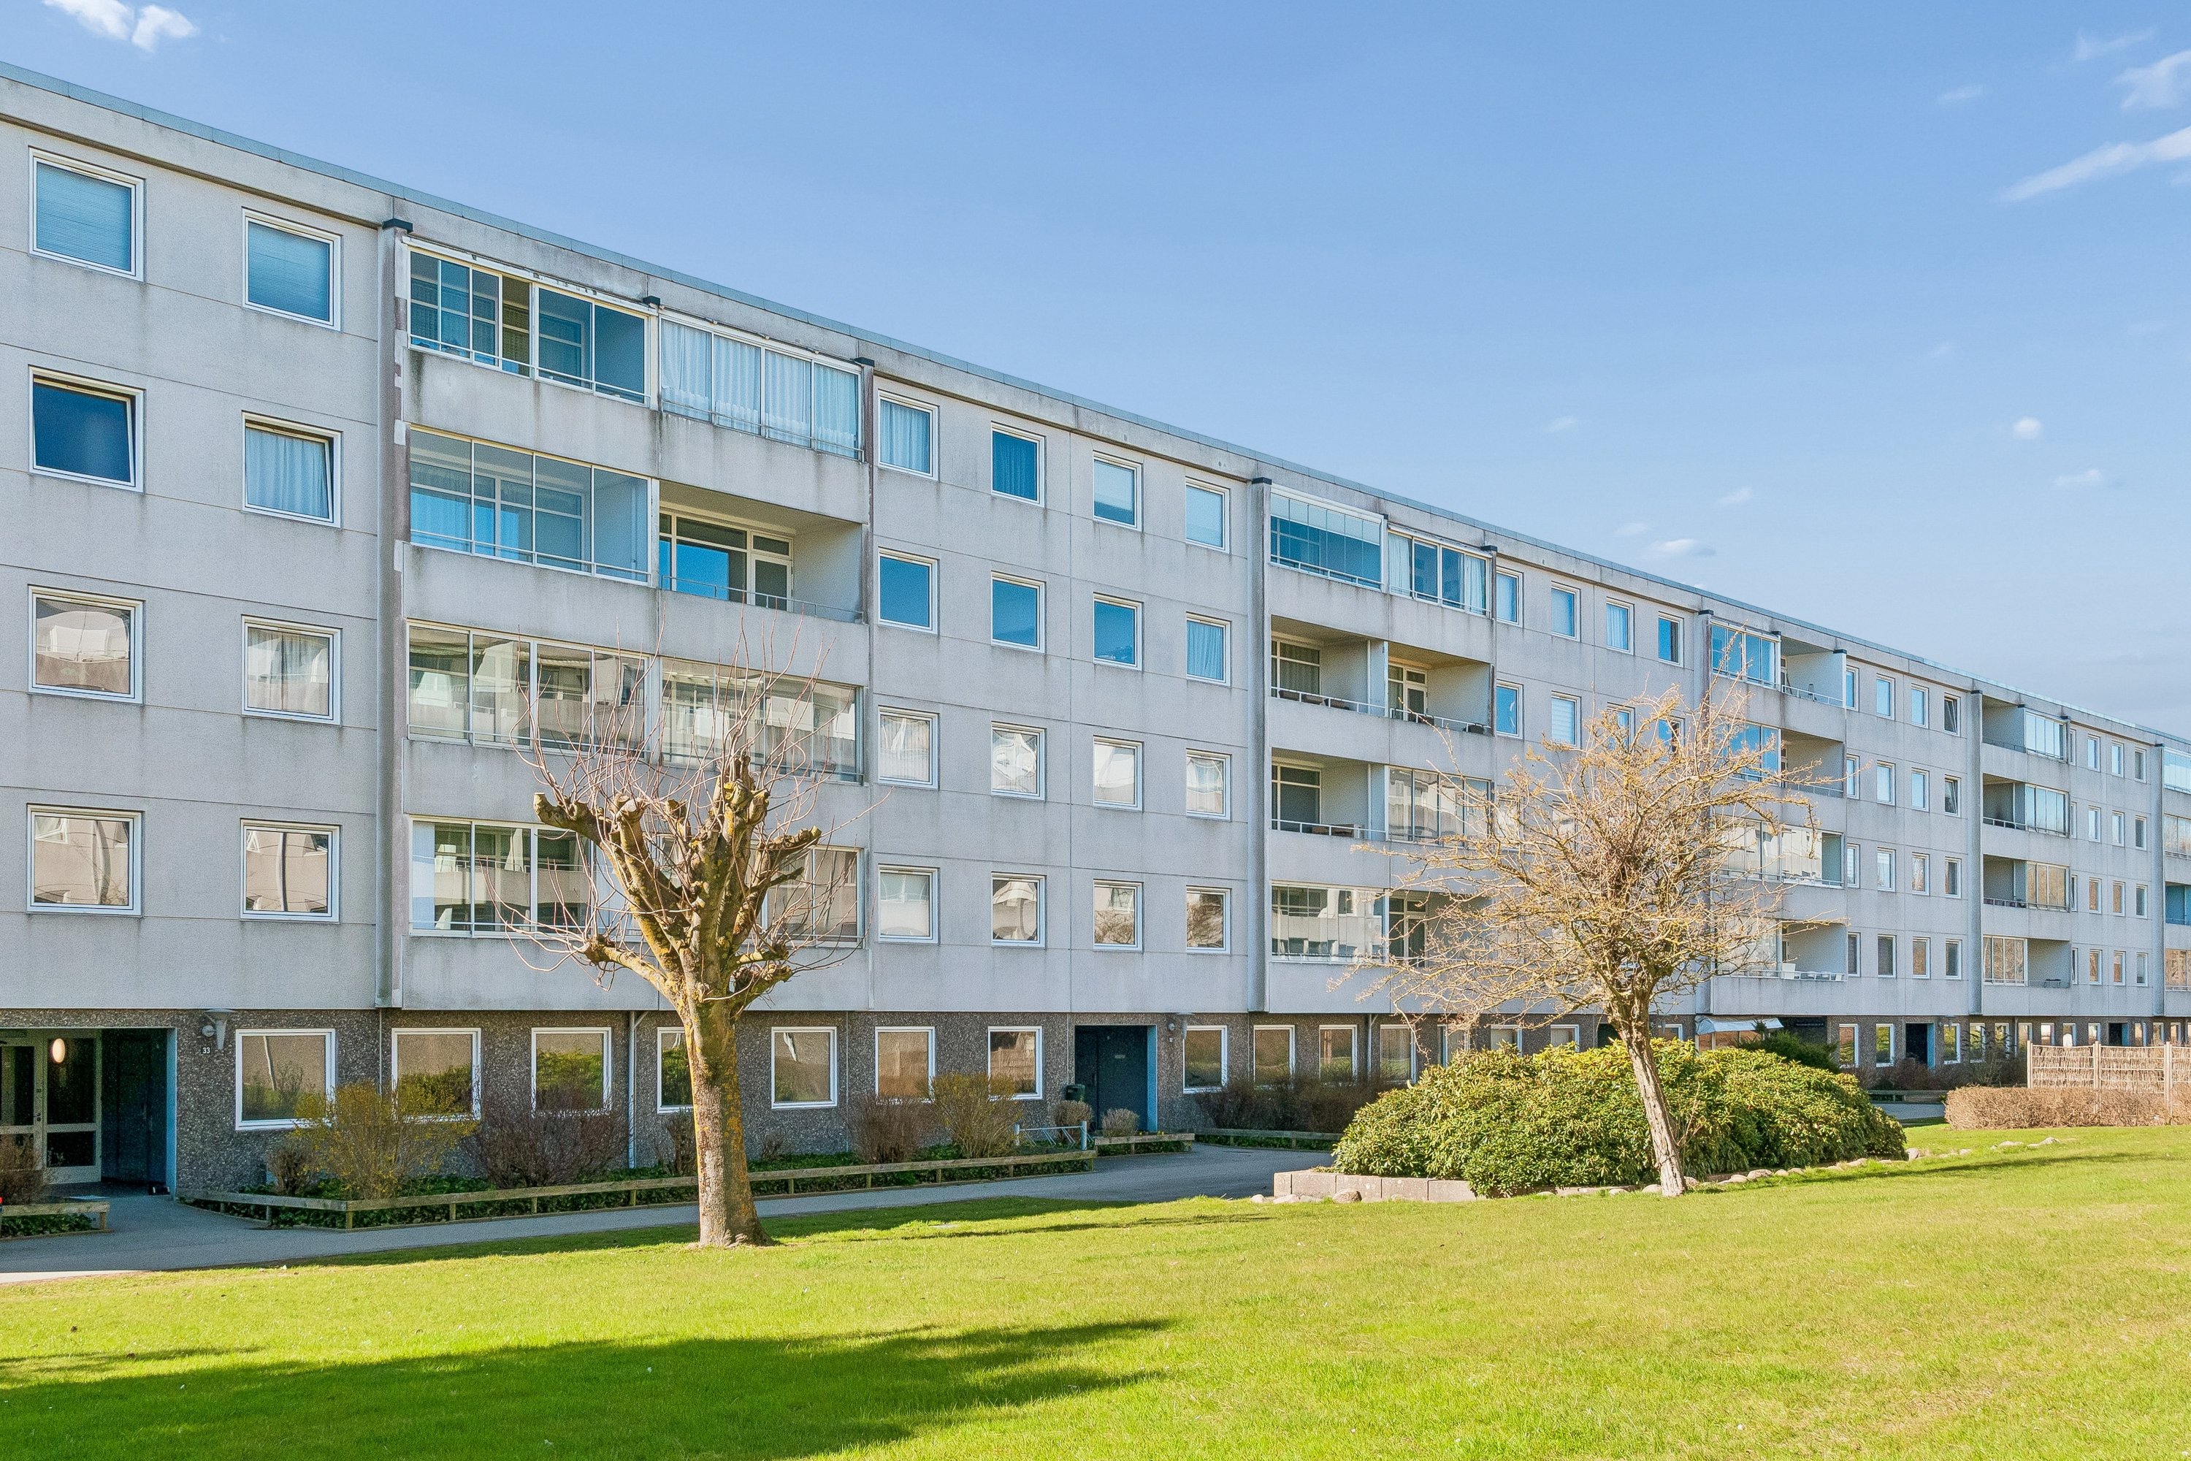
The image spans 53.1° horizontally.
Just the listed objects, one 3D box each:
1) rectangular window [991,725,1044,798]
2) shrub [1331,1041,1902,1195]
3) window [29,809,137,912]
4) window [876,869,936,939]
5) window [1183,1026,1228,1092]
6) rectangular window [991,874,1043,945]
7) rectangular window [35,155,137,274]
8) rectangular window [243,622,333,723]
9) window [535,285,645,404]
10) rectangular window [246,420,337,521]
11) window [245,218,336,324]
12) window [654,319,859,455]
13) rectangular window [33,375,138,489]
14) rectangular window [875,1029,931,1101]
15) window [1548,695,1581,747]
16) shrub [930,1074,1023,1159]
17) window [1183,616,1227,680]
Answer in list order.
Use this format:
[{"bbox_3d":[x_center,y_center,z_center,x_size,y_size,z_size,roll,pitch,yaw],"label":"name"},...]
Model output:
[{"bbox_3d":[-1.452,0.584,41.481,0.150,1.400,1.450,-4,-5,42],"label":"rectangular window"},{"bbox_3d":[8.100,5.804,33.600,10.200,1.950,3.500,3,-5,-37],"label":"shrub"},{"bbox_3d":[-13.165,1.719,28.537,0.120,1.334,1.407,-3,-5,42],"label":"window"},{"bbox_3d":[-3.378,3.145,39.336,0.120,1.303,1.463,-3,-5,42],"label":"window"},{"bbox_3d":[2.335,6.929,46.050,0.150,1.400,1.450,-4,-5,42],"label":"window"},{"bbox_3d":[-1.485,3.353,41.033,0.150,1.277,1.428,-4,-6,42],"label":"rectangular window"},{"bbox_3d":[-13.147,-6.680,28.557,0.120,1.302,1.398,-3,-5,42],"label":"rectangular window"},{"bbox_3d":[-11.213,-0.828,30.539,0.150,1.362,1.472,-4,-6,42],"label":"rectangular window"},{"bbox_3d":[-7.814,-5.930,33.995,0.120,1.389,2.034,-3,-5,42],"label":"window"},{"bbox_3d":[-11.256,-3.584,30.644,0.150,1.258,1.395,-3,-5,42],"label":"rectangular window"},{"bbox_3d":[-11.247,-6.385,30.653,0.120,1.282,1.395,-3,-5,42],"label":"window"},{"bbox_3d":[-5.677,-5.710,37.231,0.150,1.591,4.403,-4,-6,42],"label":"window"},{"bbox_3d":[-13.154,-3.877,28.549,0.150,1.258,1.397,-3,-5,42],"label":"rectangular window"},{"bbox_3d":[-3.405,5.950,38.991,0.150,1.325,1.454,-4,-6,42],"label":"rectangular window"},{"bbox_3d":[12.165,-0.244,56.669,0.150,1.420,1.480,-4,-5,42],"label":"window"},{"bbox_3d":[-1.998,6.486,36.800,1.400,1.420,1.500,0,-4,0],"label":"shrub"},{"bbox_3d":[2.364,-1.698,45.737,0.150,1.400,1.450,-4,-5,42],"label":"window"}]

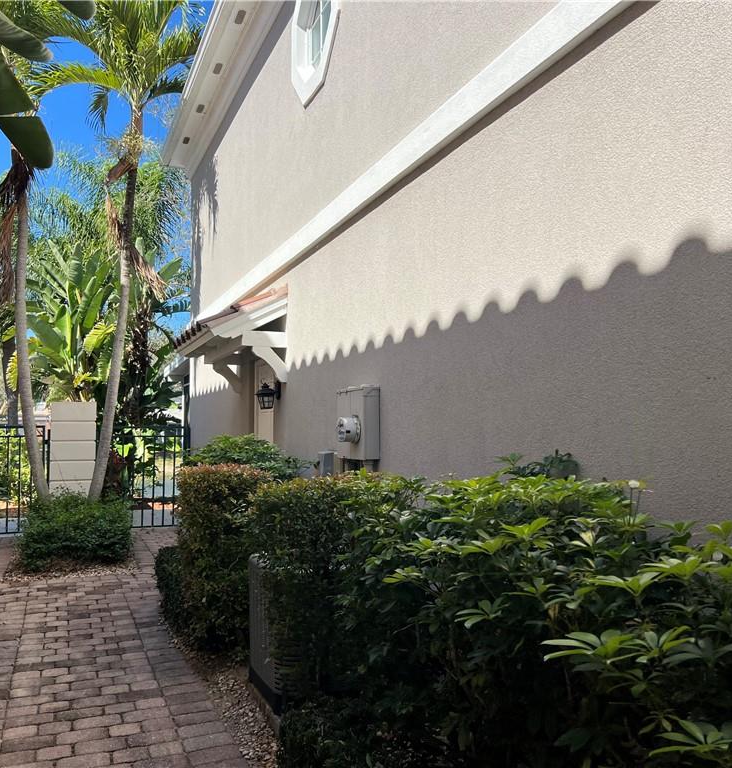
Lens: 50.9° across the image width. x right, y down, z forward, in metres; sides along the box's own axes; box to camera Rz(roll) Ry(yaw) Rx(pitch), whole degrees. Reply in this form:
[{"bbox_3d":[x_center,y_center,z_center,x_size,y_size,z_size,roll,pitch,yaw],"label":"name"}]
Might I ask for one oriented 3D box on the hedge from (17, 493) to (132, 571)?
[{"bbox_3d":[-3.455,1.707,9.139,1.200,0.660,1.700,1,-4,-22],"label":"hedge"}]

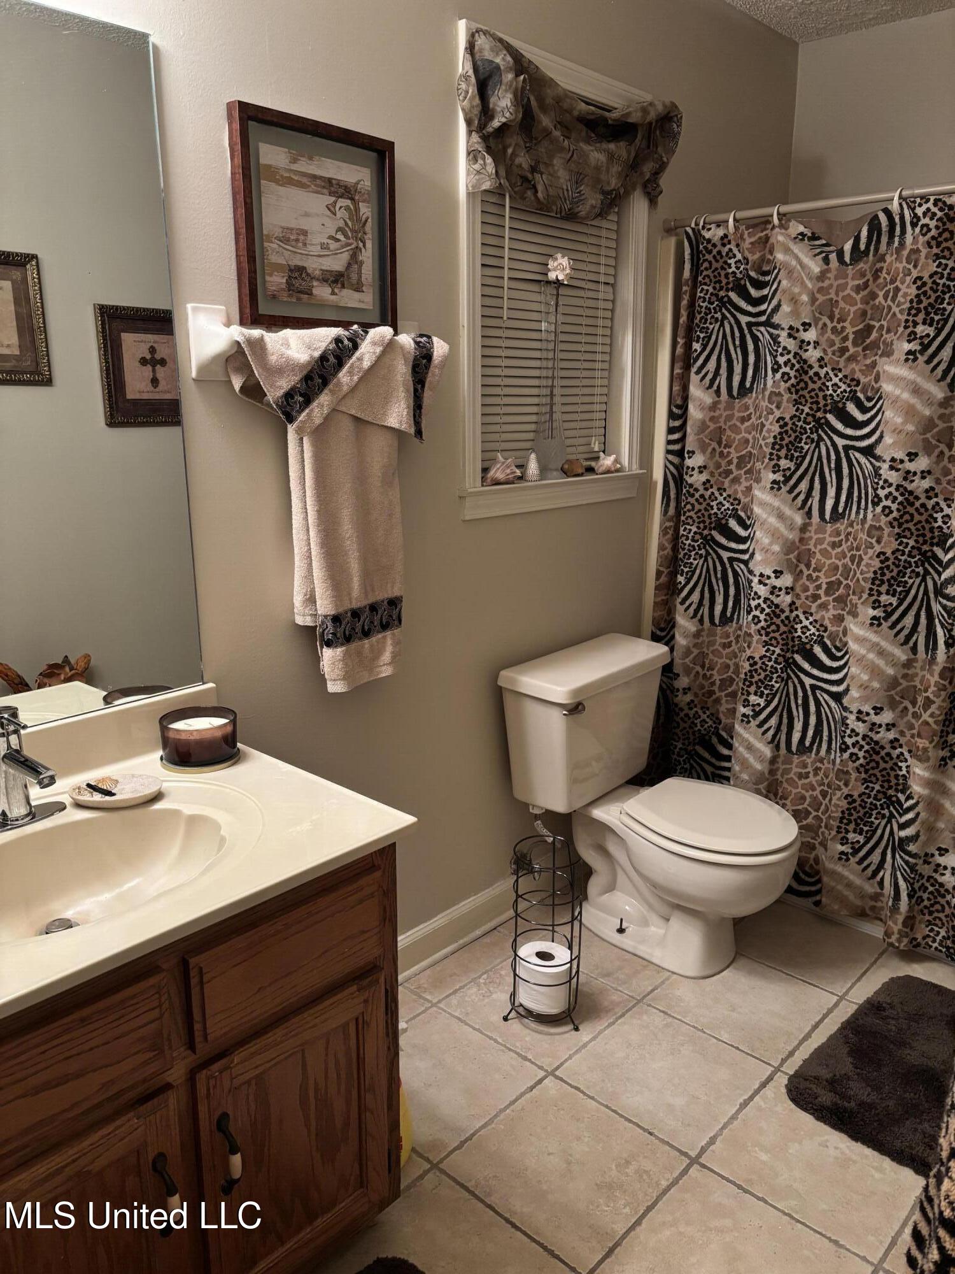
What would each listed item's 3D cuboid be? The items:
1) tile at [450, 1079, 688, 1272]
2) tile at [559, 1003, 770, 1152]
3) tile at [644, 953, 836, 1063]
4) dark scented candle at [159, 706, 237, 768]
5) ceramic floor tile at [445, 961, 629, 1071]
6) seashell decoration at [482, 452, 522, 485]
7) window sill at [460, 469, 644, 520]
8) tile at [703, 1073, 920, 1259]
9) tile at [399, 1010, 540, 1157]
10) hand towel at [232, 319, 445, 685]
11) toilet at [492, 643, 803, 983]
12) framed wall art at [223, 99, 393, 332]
[{"bbox_3d":[0.161,0.967,1.751,0.330,0.010,0.330,13,19,41],"label":"tile"},{"bbox_3d":[0.390,0.907,1.992,0.330,0.010,0.330,13,19,41],"label":"tile"},{"bbox_3d":[0.619,0.848,2.233,0.330,0.010,0.330,13,19,41],"label":"tile"},{"bbox_3d":[-0.480,0.170,1.649,0.128,0.065,0.128,0,14,0],"label":"dark scented candle"},{"bbox_3d":[0.142,0.851,2.215,0.330,0.010,0.330,13,19,41],"label":"ceramic floor tile"},{"bbox_3d":[0.052,-0.401,2.293,0.070,0.068,0.088,13,19,41],"label":"seashell decoration"},{"bbox_3d":[0.186,-0.372,2.468,0.112,0.074,0.735,13,19,41],"label":"window sill"},{"bbox_3d":[0.638,0.963,1.770,0.330,0.010,0.330,13,19,41],"label":"tile"},{"bbox_3d":[-0.088,0.911,1.973,0.330,0.010,0.330,13,19,41],"label":"tile"},{"bbox_3d":[-0.241,-0.240,1.877,0.108,0.715,0.520,13,19,41],"label":"hand towel"},{"bbox_3d":[0.463,0.436,2.394,0.683,0.710,0.512,12,18,39],"label":"toilet"},{"bbox_3d":[-0.292,-0.754,1.774,0.032,0.356,0.352,13,19,41],"label":"framed wall art"}]

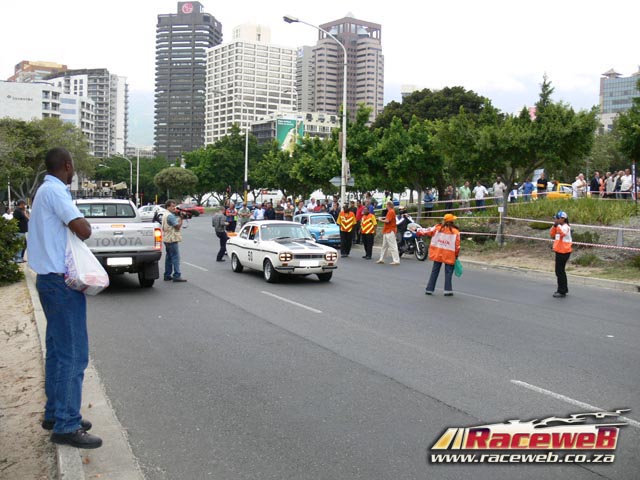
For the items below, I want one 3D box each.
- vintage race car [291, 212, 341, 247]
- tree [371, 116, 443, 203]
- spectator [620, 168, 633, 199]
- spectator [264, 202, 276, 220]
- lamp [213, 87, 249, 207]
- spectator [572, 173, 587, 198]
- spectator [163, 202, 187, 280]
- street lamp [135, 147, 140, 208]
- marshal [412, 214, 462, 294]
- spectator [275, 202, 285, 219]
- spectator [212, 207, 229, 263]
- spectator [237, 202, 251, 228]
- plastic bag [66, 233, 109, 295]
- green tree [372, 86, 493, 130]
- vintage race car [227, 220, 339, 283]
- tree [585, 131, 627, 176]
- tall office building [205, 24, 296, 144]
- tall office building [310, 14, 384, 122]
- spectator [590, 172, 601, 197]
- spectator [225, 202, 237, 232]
[{"bbox_3d":[-0.243,-0.242,24.685,1.500,1.420,3.950,-1,3,-25],"label":"vintage race car"},{"bbox_3d":[3.810,-2.749,28.153,3.700,5.200,3.700,1,3,0],"label":"tree"},{"bbox_3d":[11.368,-1.769,24.000,0.500,1.750,0.360,3,4,40],"label":"spectator"},{"bbox_3d":[-2.105,-0.703,27.247,0.520,1.750,0.330,1,3,6],"label":"spectator"},{"bbox_3d":[-6.336,-5.775,45.277,2.750,9.400,0.350,0,4,-22],"label":"lamp"},{"bbox_3d":[11.485,-2.060,28.548,0.400,1.740,0.520,3,4,30],"label":"spectator"},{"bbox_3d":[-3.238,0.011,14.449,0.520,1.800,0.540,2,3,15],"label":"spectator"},{"bbox_3d":[-19.829,-6.255,70.215,0.500,7.300,0.350,0,4,-25],"label":"street lamp"},{"bbox_3d":[2.260,0.265,12.500,0.920,1.600,0.420,1,3,8],"label":"marshal"},{"bbox_3d":[-2.107,-1.099,33.548,0.500,1.740,0.360,1,3,0],"label":"spectator"},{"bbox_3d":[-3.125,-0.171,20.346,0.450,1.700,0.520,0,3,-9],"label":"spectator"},{"bbox_3d":[-3.603,-0.904,31.048,0.530,1.750,0.370,0,3,-6],"label":"spectator"},{"bbox_3d":[-1.461,0.147,4.050,0.250,0.380,0.200,-2,4,-30],"label":"plastic bag"},{"bbox_3d":[10.009,-7.578,58.339,12.500,12.380,12.000,1,3,0],"label":"green tree"},{"bbox_3d":[-1.064,0.244,16.031,1.580,1.360,3.960,-1,3,-26],"label":"vintage race car"},{"bbox_3d":[18.530,-4.381,42.000,3.800,5.500,3.800,0,3,0],"label":"tree"},{"bbox_3d":[-39.082,-69.823,360.915,36.000,99.000,36.000,-1,4,-36],"label":"tall office building"},{"bbox_3d":[17.478,-76.843,390.000,32.000,117.000,32.000,-2,4,-40],"label":"tall office building"},{"bbox_3d":[12.123,-2.099,28.548,0.500,1.750,0.360,-2,4,-45],"label":"spectator"},{"bbox_3d":[-3.628,-0.657,26.547,0.540,1.760,0.360,0,3,-6],"label":"spectator"}]

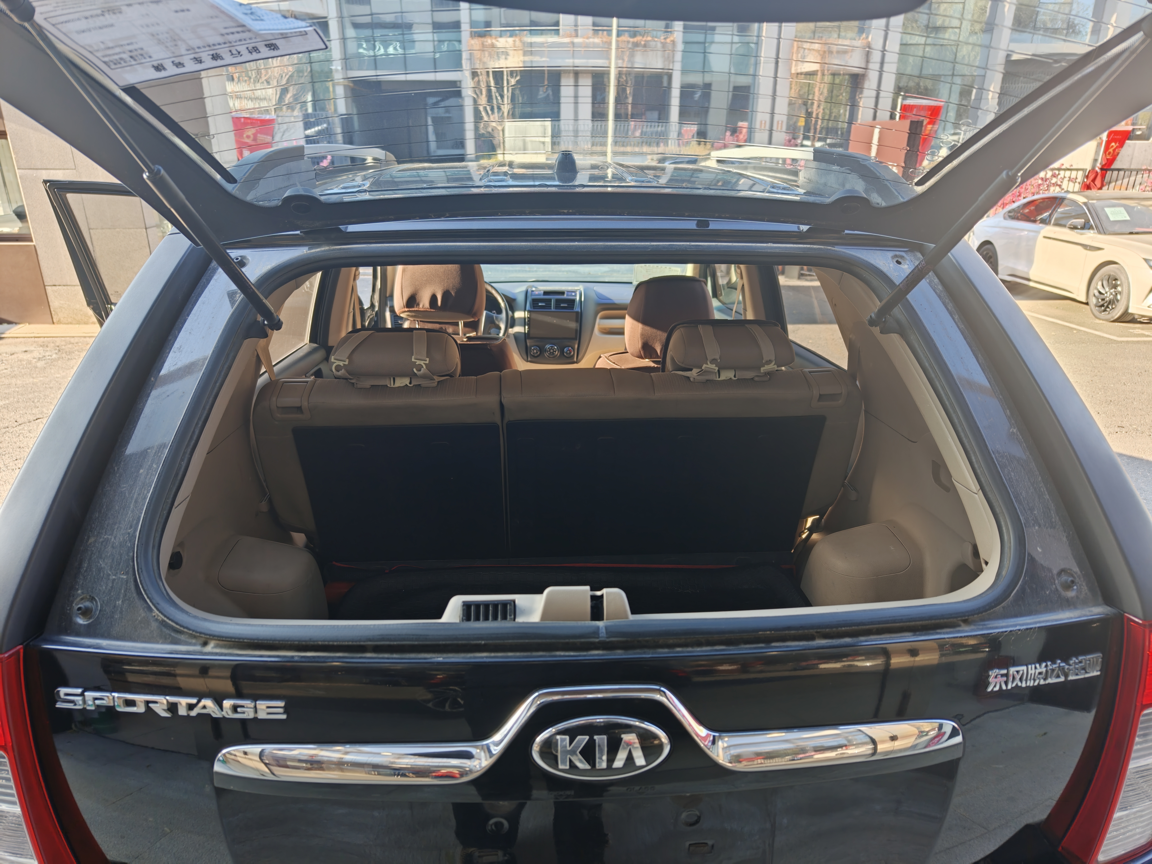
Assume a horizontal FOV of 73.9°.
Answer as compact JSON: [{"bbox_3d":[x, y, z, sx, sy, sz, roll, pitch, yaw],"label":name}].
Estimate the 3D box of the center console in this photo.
[{"bbox_3d":[-0.101,-0.468,3.360,0.240,0.320,0.130,-1,6,-3],"label":"center console"}]

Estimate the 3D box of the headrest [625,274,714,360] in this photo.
[{"bbox_3d":[0.292,-0.360,2.400,0.272,0.240,0.130,-1,29,-3],"label":"headrest"}]

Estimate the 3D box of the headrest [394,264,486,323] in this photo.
[{"bbox_3d":[-0.422,-0.473,2.400,0.272,0.240,0.130,-1,29,-3],"label":"headrest"}]

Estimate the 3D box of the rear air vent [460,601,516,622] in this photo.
[{"bbox_3d":[-0.100,0.207,0.870,0.061,0.030,0.020,-1,-19,-3],"label":"rear air vent"}]

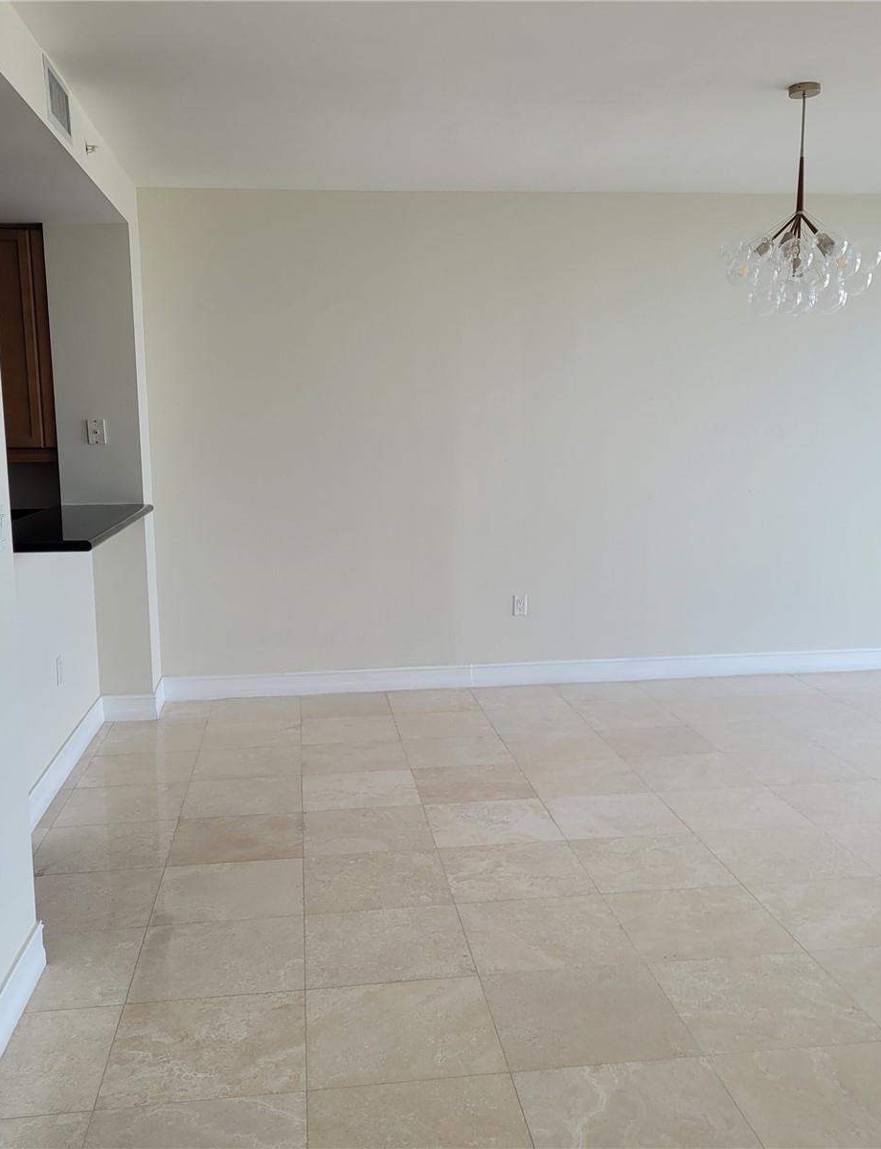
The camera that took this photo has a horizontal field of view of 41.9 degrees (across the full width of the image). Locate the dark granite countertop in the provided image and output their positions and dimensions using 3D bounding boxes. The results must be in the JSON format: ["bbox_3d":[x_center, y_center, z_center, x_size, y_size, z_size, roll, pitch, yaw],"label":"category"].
[{"bbox_3d":[-1.517,-0.201,4.707,0.482,0.040,1.746,-2,8,-7],"label":"dark granite countertop"}]

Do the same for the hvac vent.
[{"bbox_3d":[-1.260,-1.569,3.834,0.018,0.185,0.425,-2,8,-7],"label":"hvac vent"}]

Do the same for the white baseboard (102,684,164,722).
[{"bbox_3d":[-1.557,0.642,5.874,0.268,0.128,0.366,-2,8,-7],"label":"white baseboard"}]

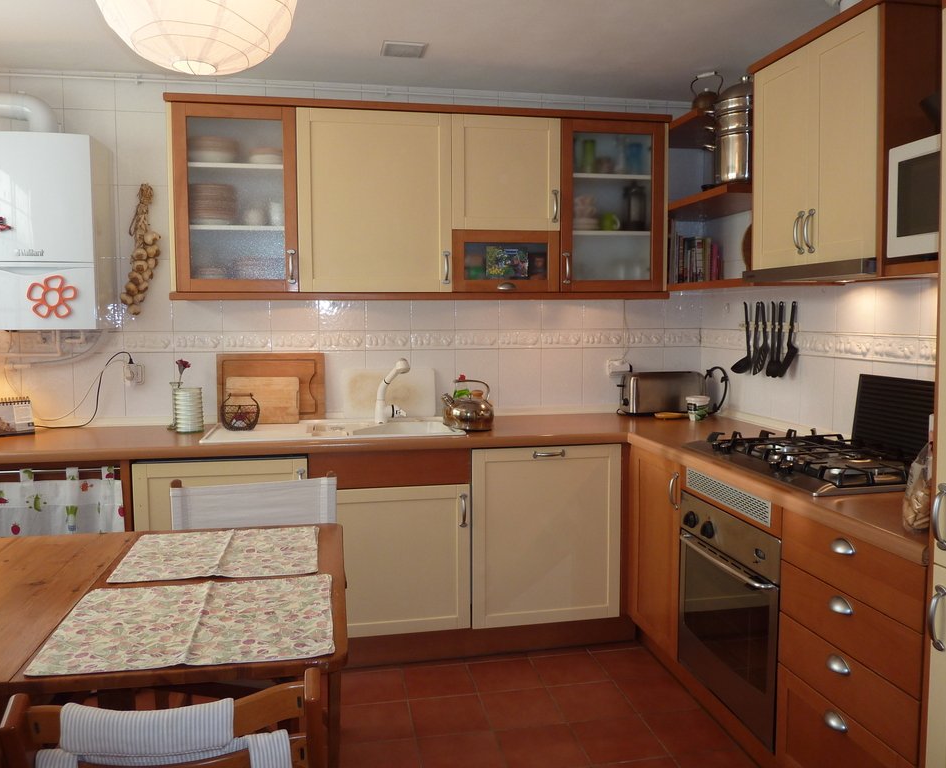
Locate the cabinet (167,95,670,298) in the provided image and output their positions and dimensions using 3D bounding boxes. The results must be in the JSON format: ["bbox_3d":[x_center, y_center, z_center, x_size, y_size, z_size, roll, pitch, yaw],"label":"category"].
[{"bbox_3d":[-0.182,-0.727,3.093,2.000,0.755,0.375,-1,5,-10],"label":"cabinet"}]

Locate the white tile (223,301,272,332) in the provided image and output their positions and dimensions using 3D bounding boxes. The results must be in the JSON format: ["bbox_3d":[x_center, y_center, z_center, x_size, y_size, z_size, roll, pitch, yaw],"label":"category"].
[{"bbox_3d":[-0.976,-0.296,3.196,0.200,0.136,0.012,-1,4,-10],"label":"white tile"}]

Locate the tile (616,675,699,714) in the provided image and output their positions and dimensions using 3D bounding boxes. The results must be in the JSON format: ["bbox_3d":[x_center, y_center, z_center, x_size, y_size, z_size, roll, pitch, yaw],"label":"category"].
[{"bbox_3d":[0.650,1.097,2.600,0.245,0.012,0.245,-1,4,-10],"label":"tile"}]

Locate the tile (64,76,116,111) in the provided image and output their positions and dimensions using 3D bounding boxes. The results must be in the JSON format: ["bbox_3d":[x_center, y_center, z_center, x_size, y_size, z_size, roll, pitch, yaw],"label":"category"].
[{"bbox_3d":[-1.575,-1.196,3.030,0.200,0.150,0.010,-1,4,-10],"label":"tile"}]

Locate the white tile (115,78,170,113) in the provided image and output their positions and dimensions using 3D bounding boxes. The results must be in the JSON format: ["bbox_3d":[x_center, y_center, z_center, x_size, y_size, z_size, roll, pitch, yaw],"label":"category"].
[{"bbox_3d":[-1.383,-1.207,3.079,0.200,0.152,0.012,-1,4,-10],"label":"white tile"}]

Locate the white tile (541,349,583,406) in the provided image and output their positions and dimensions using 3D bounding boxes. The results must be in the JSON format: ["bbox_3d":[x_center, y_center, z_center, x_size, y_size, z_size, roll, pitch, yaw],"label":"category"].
[{"bbox_3d":[0.418,-0.033,3.461,0.200,0.268,0.012,-1,4,-10],"label":"white tile"}]

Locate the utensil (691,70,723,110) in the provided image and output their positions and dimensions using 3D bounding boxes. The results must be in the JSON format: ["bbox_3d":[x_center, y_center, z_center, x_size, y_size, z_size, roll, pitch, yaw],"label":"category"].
[{"bbox_3d":[0.984,-1.206,3.099,0.155,0.195,0.130,2,5,37],"label":"utensil"}]

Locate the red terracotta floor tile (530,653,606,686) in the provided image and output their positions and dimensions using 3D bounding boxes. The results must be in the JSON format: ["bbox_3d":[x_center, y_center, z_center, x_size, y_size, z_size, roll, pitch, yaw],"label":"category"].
[{"bbox_3d":[0.362,1.087,2.800,0.245,0.012,0.245,-1,4,-10],"label":"red terracotta floor tile"}]

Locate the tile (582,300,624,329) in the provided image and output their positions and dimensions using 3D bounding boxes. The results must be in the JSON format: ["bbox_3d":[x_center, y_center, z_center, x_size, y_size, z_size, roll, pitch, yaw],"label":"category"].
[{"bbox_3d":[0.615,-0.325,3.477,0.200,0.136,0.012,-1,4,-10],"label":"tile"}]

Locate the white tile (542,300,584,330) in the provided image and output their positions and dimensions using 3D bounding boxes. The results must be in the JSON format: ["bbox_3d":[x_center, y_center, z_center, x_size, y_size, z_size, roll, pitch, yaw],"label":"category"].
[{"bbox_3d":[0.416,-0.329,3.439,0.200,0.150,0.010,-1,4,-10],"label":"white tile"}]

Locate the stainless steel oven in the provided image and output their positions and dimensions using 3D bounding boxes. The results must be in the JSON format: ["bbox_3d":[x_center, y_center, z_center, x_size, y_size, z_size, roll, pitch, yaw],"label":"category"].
[{"bbox_3d":[1.009,0.674,2.292,0.555,0.592,0.590,-1,5,-10],"label":"stainless steel oven"}]

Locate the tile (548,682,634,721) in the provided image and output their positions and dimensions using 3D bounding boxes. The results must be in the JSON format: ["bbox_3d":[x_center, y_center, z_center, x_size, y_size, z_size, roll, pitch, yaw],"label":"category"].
[{"bbox_3d":[0.408,1.099,2.555,0.245,0.010,0.245,-1,4,-10],"label":"tile"}]

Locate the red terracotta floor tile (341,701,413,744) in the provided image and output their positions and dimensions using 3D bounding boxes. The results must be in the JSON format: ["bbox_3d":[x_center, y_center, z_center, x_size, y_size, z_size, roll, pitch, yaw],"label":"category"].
[{"bbox_3d":[-0.326,1.115,2.425,0.245,0.012,0.245,-1,4,-10],"label":"red terracotta floor tile"}]

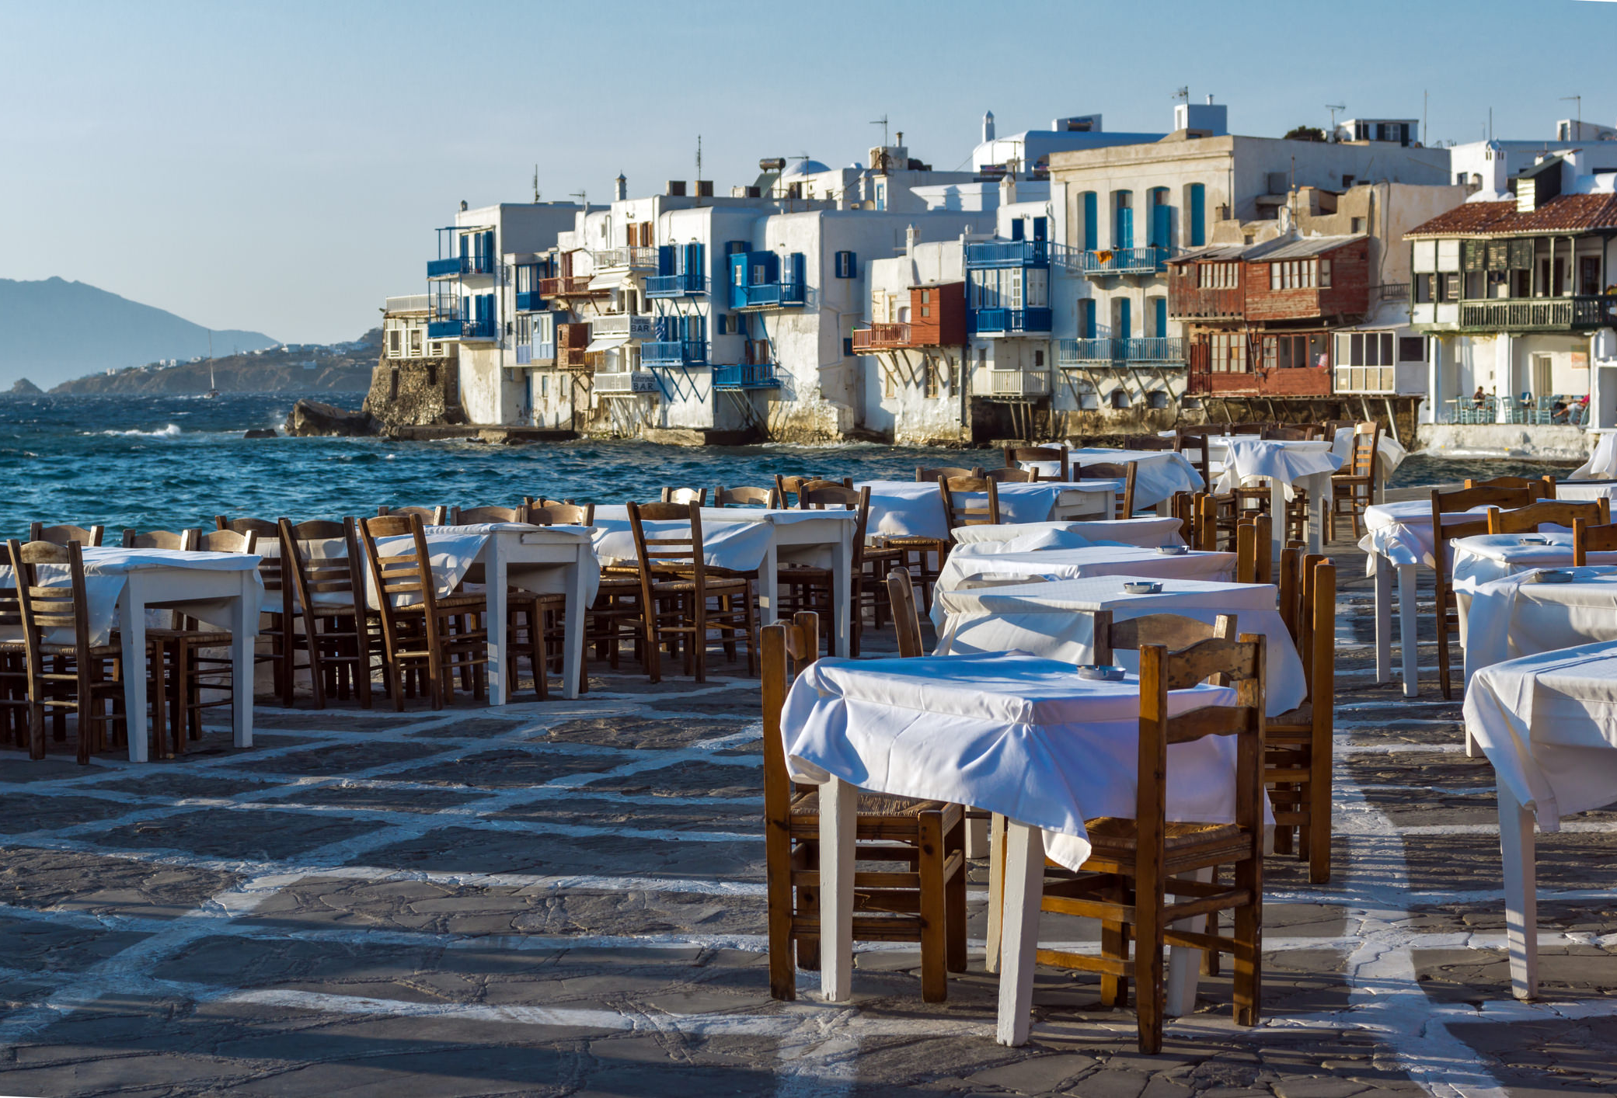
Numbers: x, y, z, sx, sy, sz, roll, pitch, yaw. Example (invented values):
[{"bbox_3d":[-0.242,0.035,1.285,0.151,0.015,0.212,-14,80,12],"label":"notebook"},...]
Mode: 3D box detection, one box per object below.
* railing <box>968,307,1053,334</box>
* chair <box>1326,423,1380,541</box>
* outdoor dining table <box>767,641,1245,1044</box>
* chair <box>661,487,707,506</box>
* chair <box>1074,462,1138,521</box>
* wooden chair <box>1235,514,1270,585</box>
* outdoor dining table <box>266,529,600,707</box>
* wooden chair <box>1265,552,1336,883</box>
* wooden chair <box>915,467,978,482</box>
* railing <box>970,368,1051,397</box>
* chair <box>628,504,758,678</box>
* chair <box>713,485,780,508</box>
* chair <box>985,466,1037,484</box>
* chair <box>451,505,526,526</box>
[{"bbox_3d":[8.600,-9.826,132.371,2.500,1.050,2.400,-3,4,-45],"label":"railing"},{"bbox_3d":[3.910,-0.492,22.200,0.410,0.870,0.420,-1,3,-10],"label":"chair"},{"bbox_3d":[0.465,0.670,7.060,0.720,0.760,0.780,-2,4,-39],"label":"outdoor dining table"},{"bbox_3d":[-0.800,0.110,16.400,0.450,0.860,0.420,-2,4,-37],"label":"chair"},{"bbox_3d":[1.600,-0.058,17.410,0.420,0.865,0.450,2,3,33],"label":"chair"},{"bbox_3d":[1.360,0.340,10.550,0.440,0.870,0.430,0,3,6],"label":"wooden chair"},{"bbox_3d":[-1.765,0.293,14.214,1.420,0.780,0.720,2,4,35],"label":"outdoor dining table"},{"bbox_3d":[1.257,0.478,8.776,0.440,0.880,0.440,0,3,3],"label":"wooden chair"},{"bbox_3d":[0.667,-0.033,17.301,0.420,0.840,0.460,2,4,33],"label":"wooden chair"},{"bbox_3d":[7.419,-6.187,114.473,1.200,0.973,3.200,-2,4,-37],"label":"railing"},{"bbox_3d":[-0.550,0.193,14.759,0.420,0.865,0.460,3,4,42],"label":"chair"},{"bbox_3d":[-0.440,0.112,15.896,0.420,0.865,0.450,2,4,39],"label":"chair"},{"bbox_3d":[1.012,-0.033,17.301,0.420,0.840,0.460,2,4,33],"label":"chair"},{"bbox_3d":[-1.620,0.238,14.311,0.420,0.865,0.450,2,4,36],"label":"chair"}]

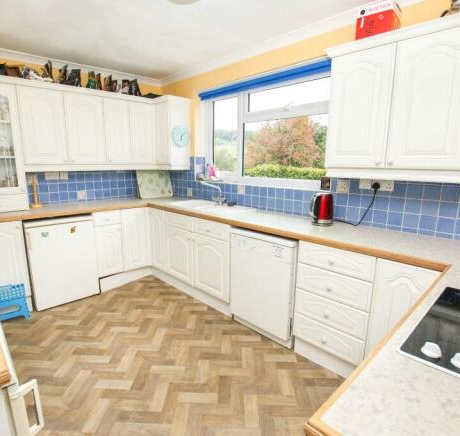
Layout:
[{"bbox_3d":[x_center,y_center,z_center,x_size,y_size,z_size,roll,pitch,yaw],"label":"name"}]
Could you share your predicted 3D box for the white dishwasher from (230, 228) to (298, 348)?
[{"bbox_3d":[0.445,0.495,2.368,0.610,0.830,0.590,11,15,44],"label":"white dishwasher"}]

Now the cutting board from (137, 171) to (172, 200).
[{"bbox_3d":[-1.040,-0.485,3.784,0.410,0.430,0.020,-7,-9,-35],"label":"cutting board"}]

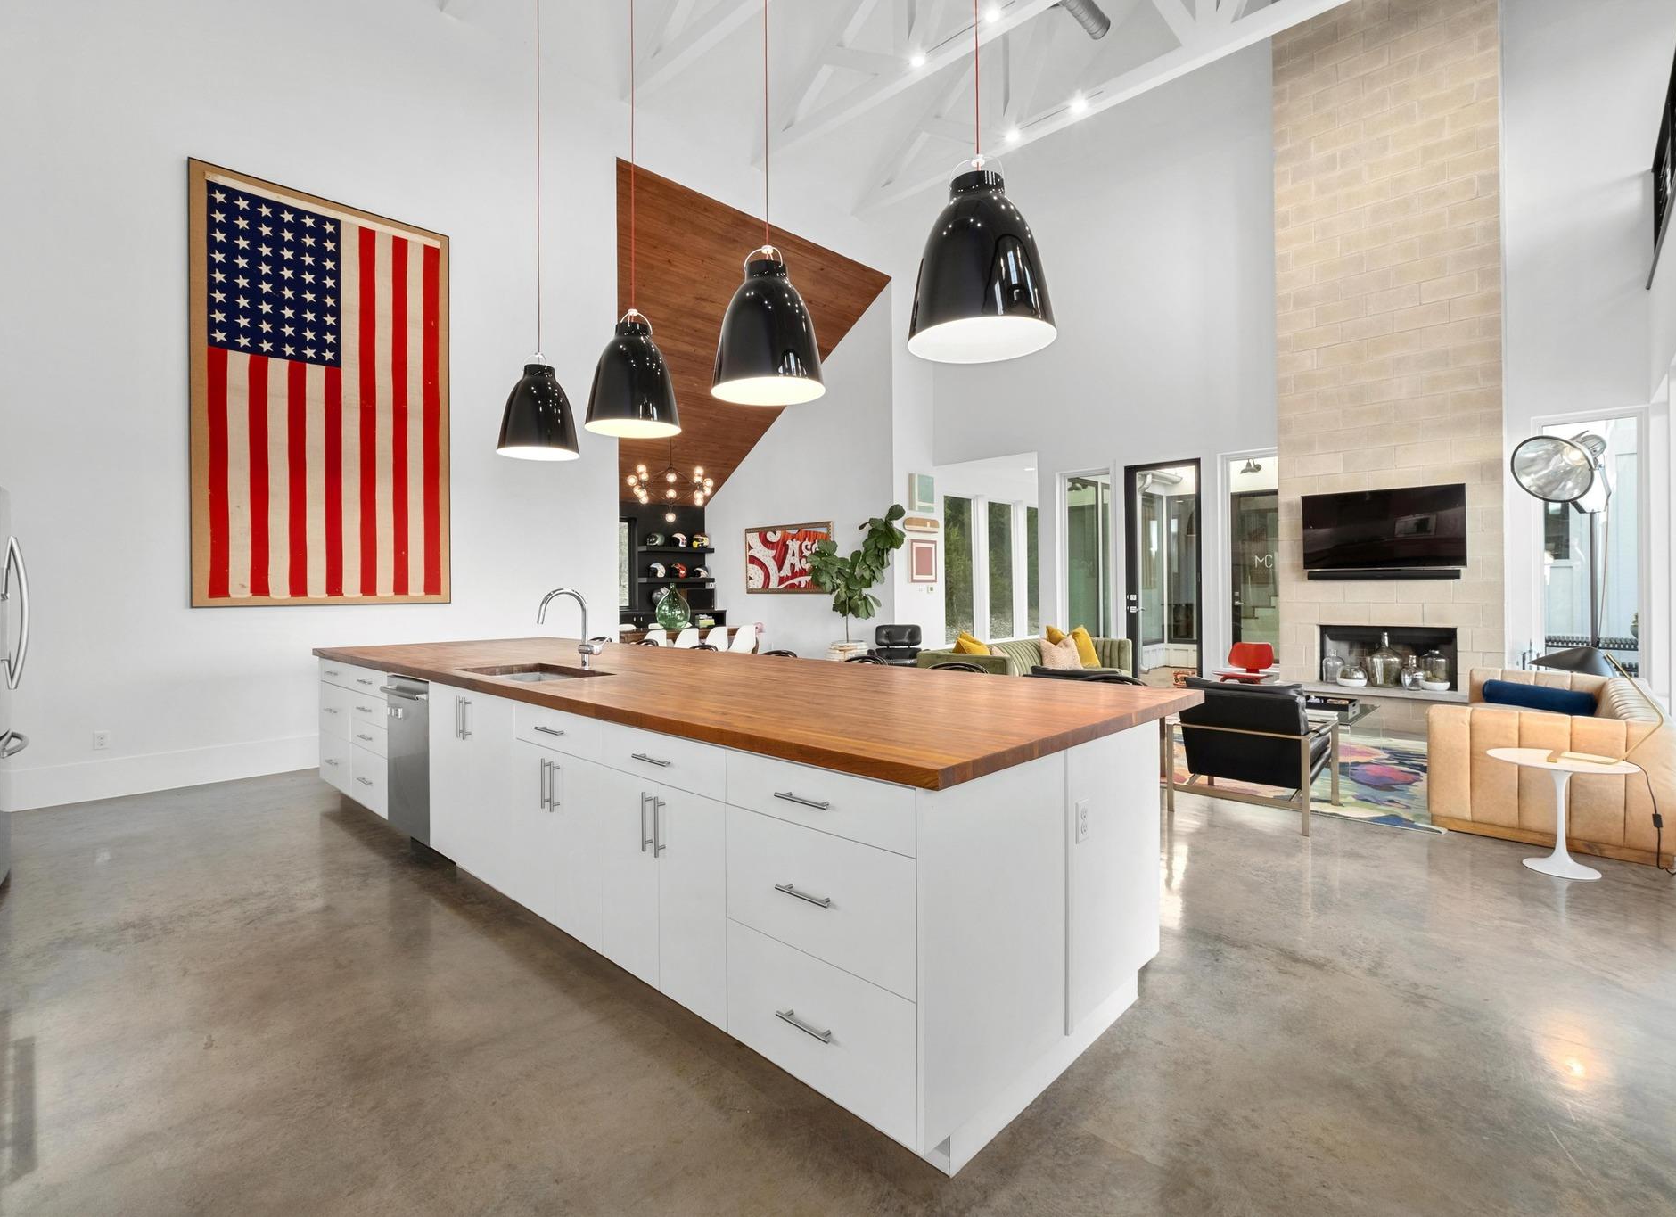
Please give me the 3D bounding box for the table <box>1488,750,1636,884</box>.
[{"bbox_3d":[3.301,0.938,3.471,0.510,0.510,0.510,1,1,44],"label":"table"}]

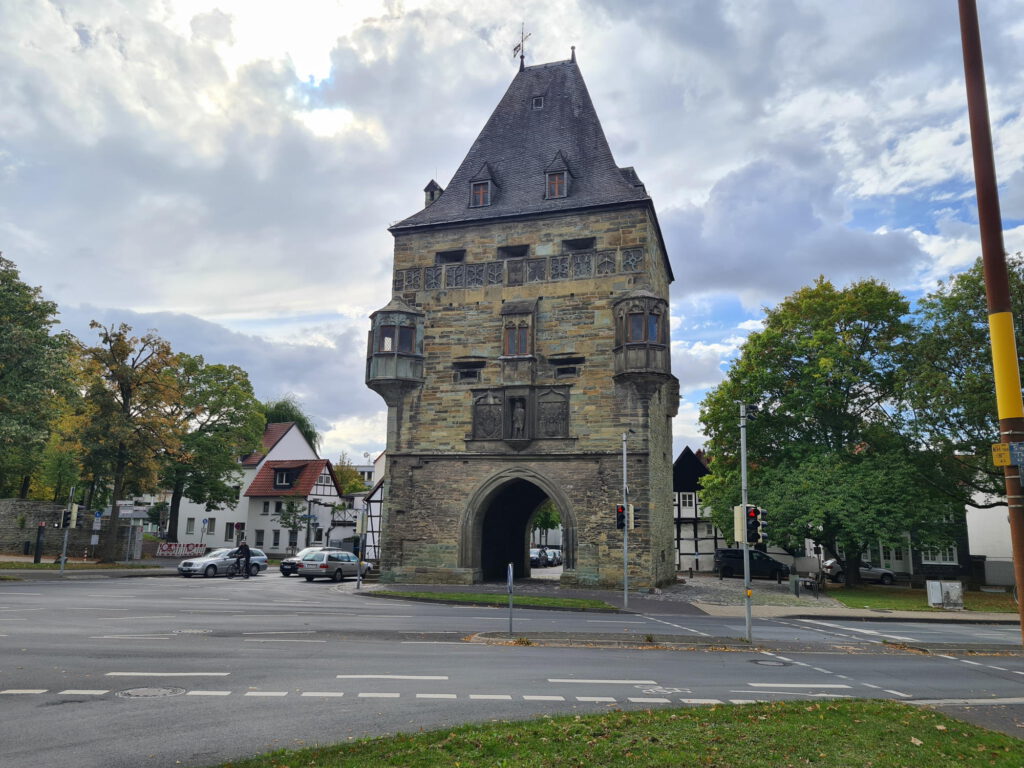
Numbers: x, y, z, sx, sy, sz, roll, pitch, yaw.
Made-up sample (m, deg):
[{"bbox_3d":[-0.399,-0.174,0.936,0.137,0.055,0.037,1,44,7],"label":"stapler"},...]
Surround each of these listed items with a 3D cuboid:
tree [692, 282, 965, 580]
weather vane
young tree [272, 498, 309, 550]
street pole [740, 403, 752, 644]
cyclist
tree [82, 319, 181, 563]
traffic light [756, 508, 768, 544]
[{"bbox_3d":[17.318,2.278,43.284,13.827,17.509,13.136,1,-12,0],"label":"tree"},{"bbox_3d":[0.595,-20.902,47.743,0.350,3.373,1.900,8,-13,-29],"label":"weather vane"},{"bbox_3d":[-16.465,10.883,57.927,2.690,4.628,2.690,1,-12,0],"label":"young tree"},{"bbox_3d":[5.048,2.933,16.591,0.130,5.053,0.130,1,-11,0],"label":"street pole"},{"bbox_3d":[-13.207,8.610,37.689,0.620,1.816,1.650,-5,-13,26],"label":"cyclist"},{"bbox_3d":[-23.770,3.430,48.457,6.200,15.002,6.200,7,-13,-27],"label":"tree"},{"bbox_3d":[5.402,3.069,16.566,0.340,0.800,0.280,1,-11,4],"label":"traffic light"}]

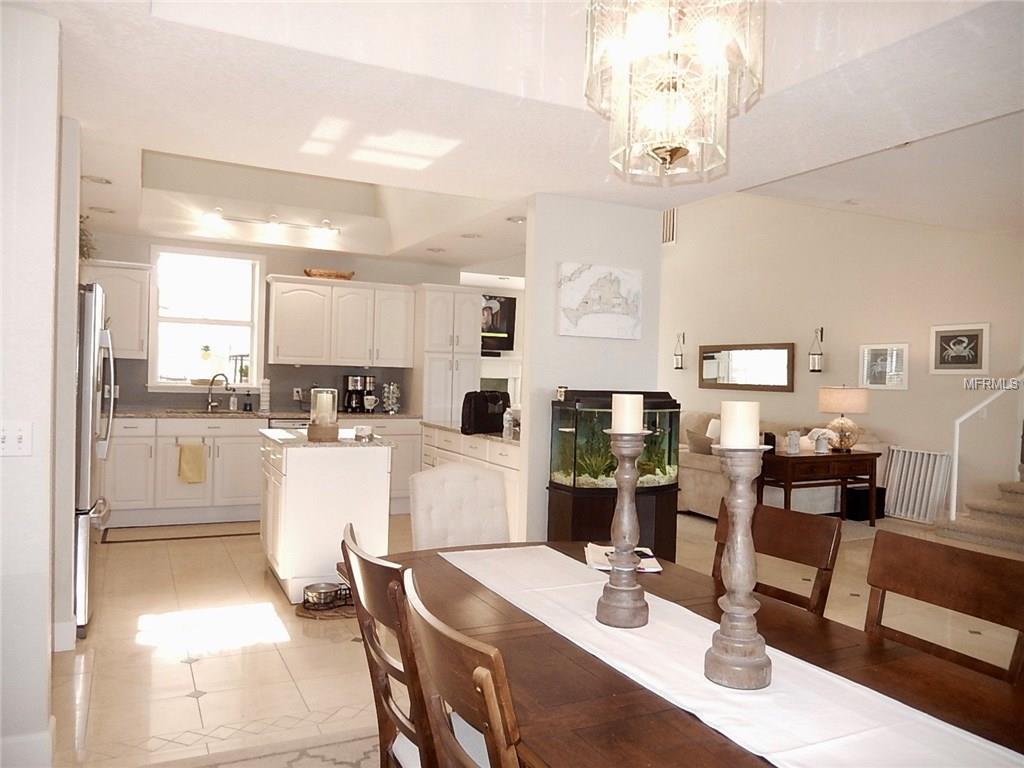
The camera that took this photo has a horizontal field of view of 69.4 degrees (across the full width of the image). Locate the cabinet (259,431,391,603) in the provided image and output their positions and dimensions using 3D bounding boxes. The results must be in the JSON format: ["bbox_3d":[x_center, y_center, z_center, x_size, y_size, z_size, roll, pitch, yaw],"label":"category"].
[{"bbox_3d":[-1.252,0.803,4.837,0.675,0.925,1.070,1,1,-26],"label":"cabinet"}]

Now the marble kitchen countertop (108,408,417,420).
[{"bbox_3d":[-2.283,0.290,6.883,2.830,0.035,0.635,1,1,-26],"label":"marble kitchen countertop"}]

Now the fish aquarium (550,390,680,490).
[{"bbox_3d":[0.684,0.342,4.640,0.772,0.584,0.400,1,1,-26],"label":"fish aquarium"}]

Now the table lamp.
[{"bbox_3d":[3.253,0.347,7.264,0.428,0.641,0.428,1,1,-26],"label":"table lamp"}]

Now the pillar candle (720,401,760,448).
[{"bbox_3d":[0.452,0.078,1.464,0.074,0.093,0.074,1,1,-26],"label":"pillar candle"}]

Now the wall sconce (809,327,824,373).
[{"bbox_3d":[3.516,-0.392,8.535,0.190,0.531,0.160,1,1,-26],"label":"wall sconce"}]

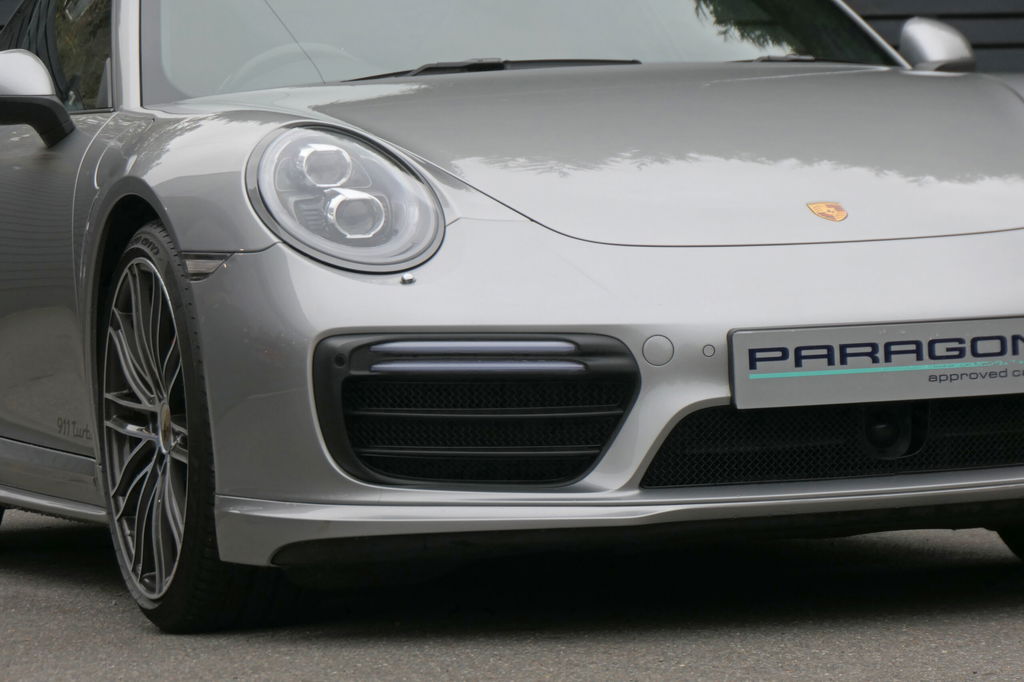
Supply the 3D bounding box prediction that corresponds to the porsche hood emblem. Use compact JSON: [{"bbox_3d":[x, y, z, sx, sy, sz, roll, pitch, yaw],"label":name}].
[{"bbox_3d":[0.481,-0.196,7.994,0.052,0.007,0.065,-3,28,-18],"label":"porsche hood emblem"}]

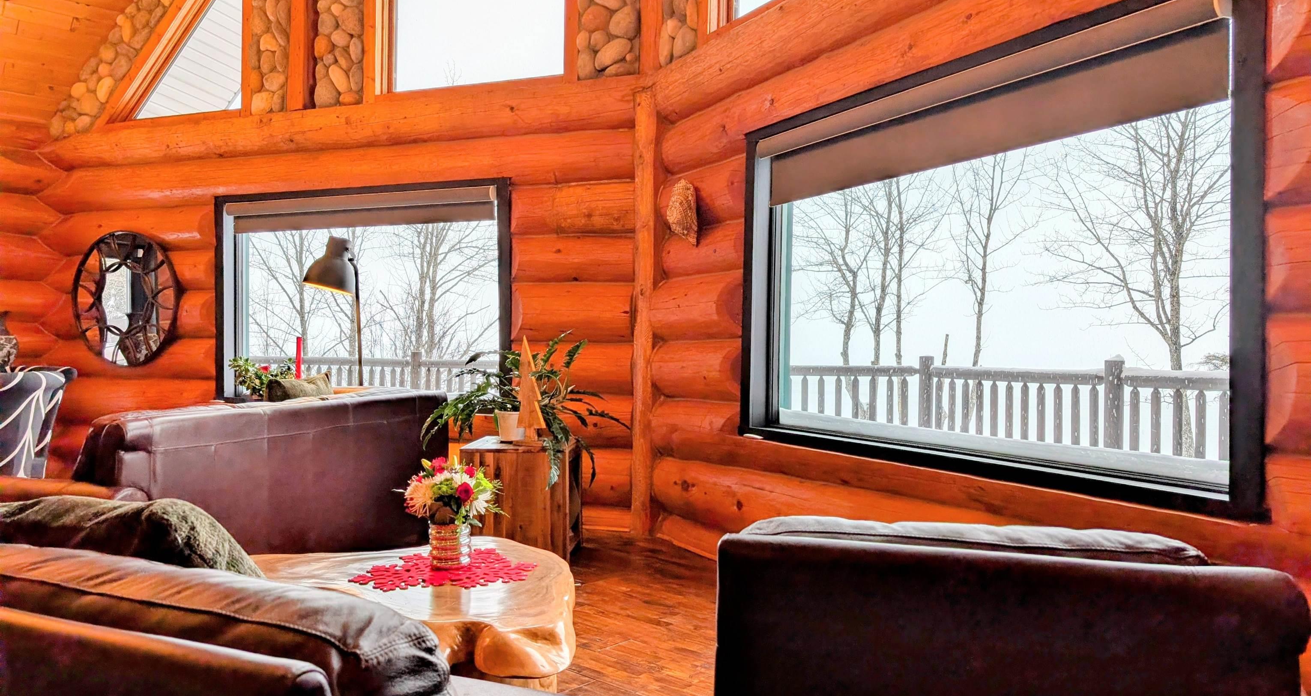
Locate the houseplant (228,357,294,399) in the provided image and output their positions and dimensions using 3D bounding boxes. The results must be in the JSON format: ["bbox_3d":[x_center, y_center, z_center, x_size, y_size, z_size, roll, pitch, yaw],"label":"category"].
[{"bbox_3d":[-2.803,0.215,6.463,0.444,0.320,0.367,1,0,18],"label":"houseplant"}]

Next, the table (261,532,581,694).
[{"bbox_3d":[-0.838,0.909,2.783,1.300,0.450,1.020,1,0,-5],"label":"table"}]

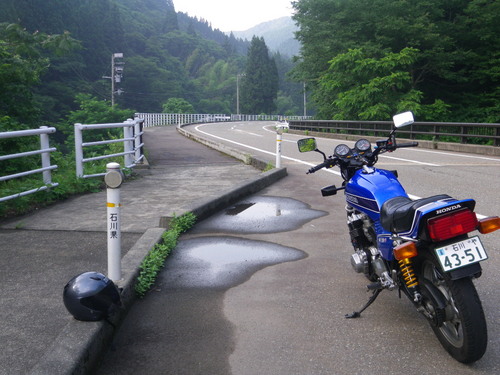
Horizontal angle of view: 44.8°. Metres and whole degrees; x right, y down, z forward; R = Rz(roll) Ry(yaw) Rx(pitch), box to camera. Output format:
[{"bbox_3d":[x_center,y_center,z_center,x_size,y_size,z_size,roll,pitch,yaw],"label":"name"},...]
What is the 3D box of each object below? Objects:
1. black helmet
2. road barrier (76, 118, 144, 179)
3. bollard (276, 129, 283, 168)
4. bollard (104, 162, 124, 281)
[{"bbox_3d":[-0.912,0.625,3.514,0.330,0.270,0.260,1,8,10],"label":"black helmet"},{"bbox_3d":[-2.566,-0.883,12.204,0.460,0.960,4.400,1,8,5],"label":"road barrier"},{"bbox_3d":[0.570,-0.775,11.852,0.120,0.840,0.140,-2,8,-14],"label":"bollard"},{"bbox_3d":[-0.949,0.239,4.258,0.120,0.840,0.140,-2,8,-13],"label":"bollard"}]

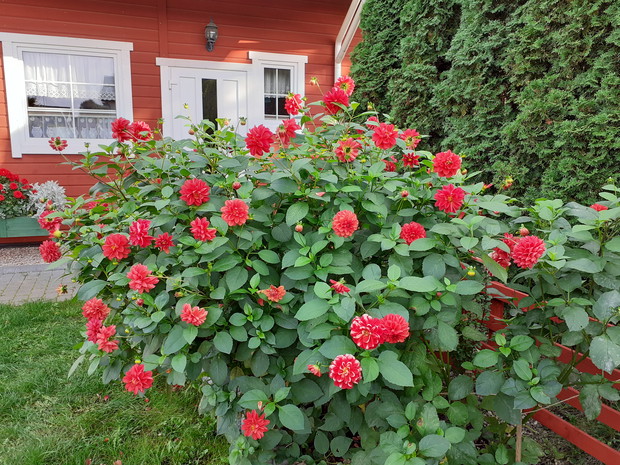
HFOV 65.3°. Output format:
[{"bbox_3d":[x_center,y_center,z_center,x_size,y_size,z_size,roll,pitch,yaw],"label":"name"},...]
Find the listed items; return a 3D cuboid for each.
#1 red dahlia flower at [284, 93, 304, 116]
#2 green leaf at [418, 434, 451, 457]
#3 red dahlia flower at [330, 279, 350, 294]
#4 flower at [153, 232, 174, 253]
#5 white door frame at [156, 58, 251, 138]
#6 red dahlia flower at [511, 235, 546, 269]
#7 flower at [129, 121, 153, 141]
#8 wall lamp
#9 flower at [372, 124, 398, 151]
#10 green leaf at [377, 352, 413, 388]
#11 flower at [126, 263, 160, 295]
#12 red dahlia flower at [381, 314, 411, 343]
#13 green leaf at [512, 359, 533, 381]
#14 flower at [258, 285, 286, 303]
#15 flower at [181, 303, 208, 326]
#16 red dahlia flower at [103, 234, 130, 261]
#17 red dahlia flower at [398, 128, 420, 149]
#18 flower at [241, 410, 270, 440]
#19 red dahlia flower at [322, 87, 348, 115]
[{"bbox_3d":[-0.064,-0.524,1.980,0.083,0.065,0.092,2,48,6],"label":"red dahlia flower"},{"bbox_3d":[0.399,0.686,1.550,0.100,0.015,0.072,-13,48,-4],"label":"green leaf"},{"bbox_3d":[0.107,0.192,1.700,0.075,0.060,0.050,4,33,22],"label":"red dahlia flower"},{"bbox_3d":[-0.542,0.037,1.800,0.073,0.073,0.032,-1,-6,-9],"label":"flower"},{"bbox_3d":[-1.305,-1.075,6.261,1.226,2.193,0.120,-3,10,-20],"label":"white door frame"},{"bbox_3d":[0.735,0.064,1.630,0.112,0.112,0.070,5,0,24],"label":"red dahlia flower"},{"bbox_3d":[-0.751,-0.451,2.150,0.108,0.100,0.060,3,1,17],"label":"flower"},{"bbox_3d":[-1.214,-2.448,5.978,0.158,0.405,0.205,-3,10,-20],"label":"wall lamp"},{"bbox_3d":[0.275,-0.349,1.760,0.095,0.096,0.056,0,-17,-6],"label":"flower"},{"bbox_3d":[0.277,0.436,1.550,0.140,0.020,0.085,33,61,17],"label":"green leaf"},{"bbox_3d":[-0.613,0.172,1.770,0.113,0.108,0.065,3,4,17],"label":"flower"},{"bbox_3d":[0.276,0.314,1.580,0.102,0.095,0.062,1,-4,1],"label":"red dahlia flower"},{"bbox_3d":[0.694,0.449,1.580,0.050,0.014,0.090,-41,54,-18],"label":"green leaf"},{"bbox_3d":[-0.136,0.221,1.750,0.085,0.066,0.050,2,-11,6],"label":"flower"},{"bbox_3d":[-0.402,0.288,1.690,0.096,0.085,0.060,1,21,3],"label":"flower"},{"bbox_3d":[-0.712,0.055,1.780,0.102,0.100,0.060,4,4,20],"label":"red dahlia flower"},{"bbox_3d":[0.393,-0.373,1.920,0.090,0.085,0.050,-2,15,-11],"label":"red dahlia flower"},{"bbox_3d":[-0.179,0.638,1.600,0.092,0.098,0.050,2,-16,6],"label":"flower"},{"bbox_3d":[0.100,-0.519,1.900,0.105,0.105,0.070,3,-2,18],"label":"red dahlia flower"}]

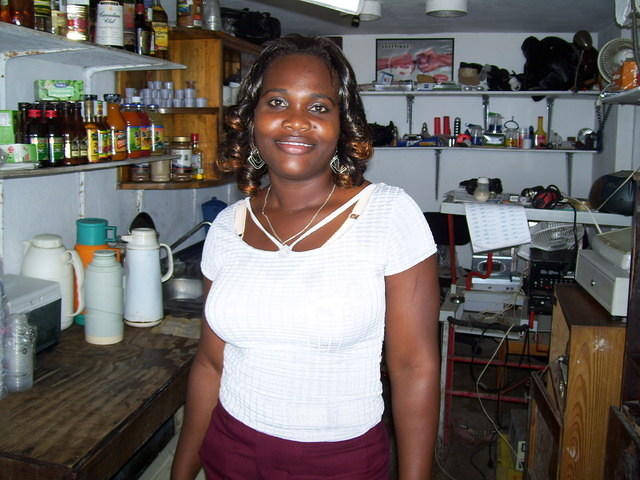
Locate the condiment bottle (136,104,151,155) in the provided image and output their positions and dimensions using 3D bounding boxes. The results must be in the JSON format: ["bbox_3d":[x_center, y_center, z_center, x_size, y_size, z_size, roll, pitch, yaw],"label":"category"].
[{"bbox_3d":[-0.647,-0.402,2.433,0.056,0.190,0.056,-7,13,-41],"label":"condiment bottle"}]

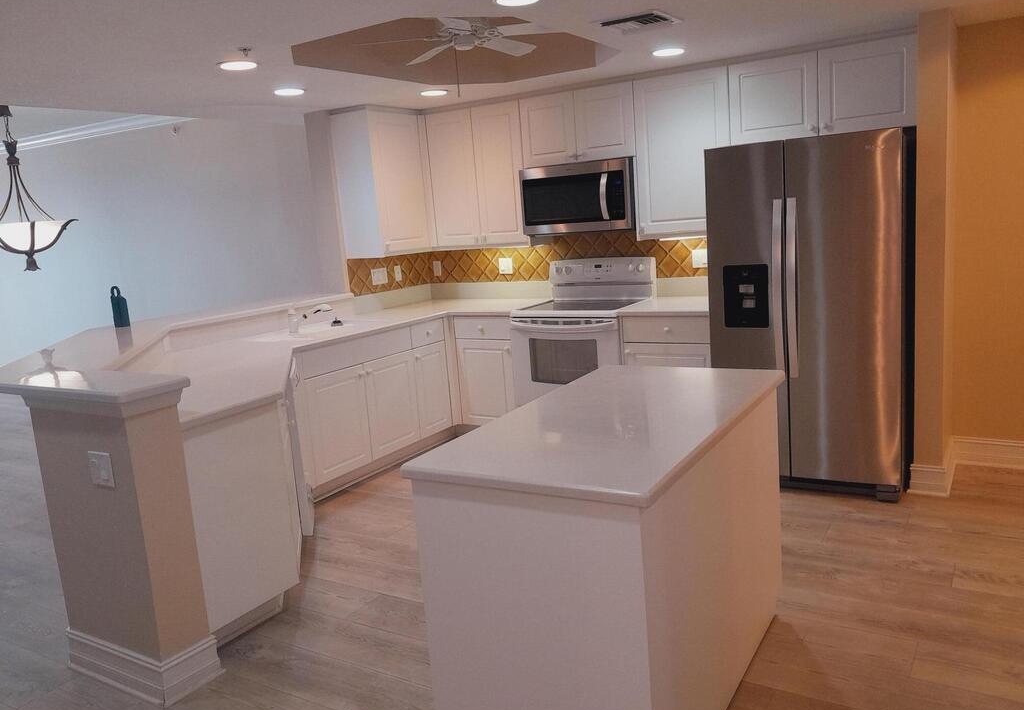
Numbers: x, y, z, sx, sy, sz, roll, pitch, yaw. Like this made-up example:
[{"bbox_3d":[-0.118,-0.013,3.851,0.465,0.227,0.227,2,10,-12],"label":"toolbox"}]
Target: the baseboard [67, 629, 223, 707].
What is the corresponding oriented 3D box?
[{"bbox_3d":[-1.360,1.083,2.937,0.590,0.155,0.255,2,12,32],"label":"baseboard"}]

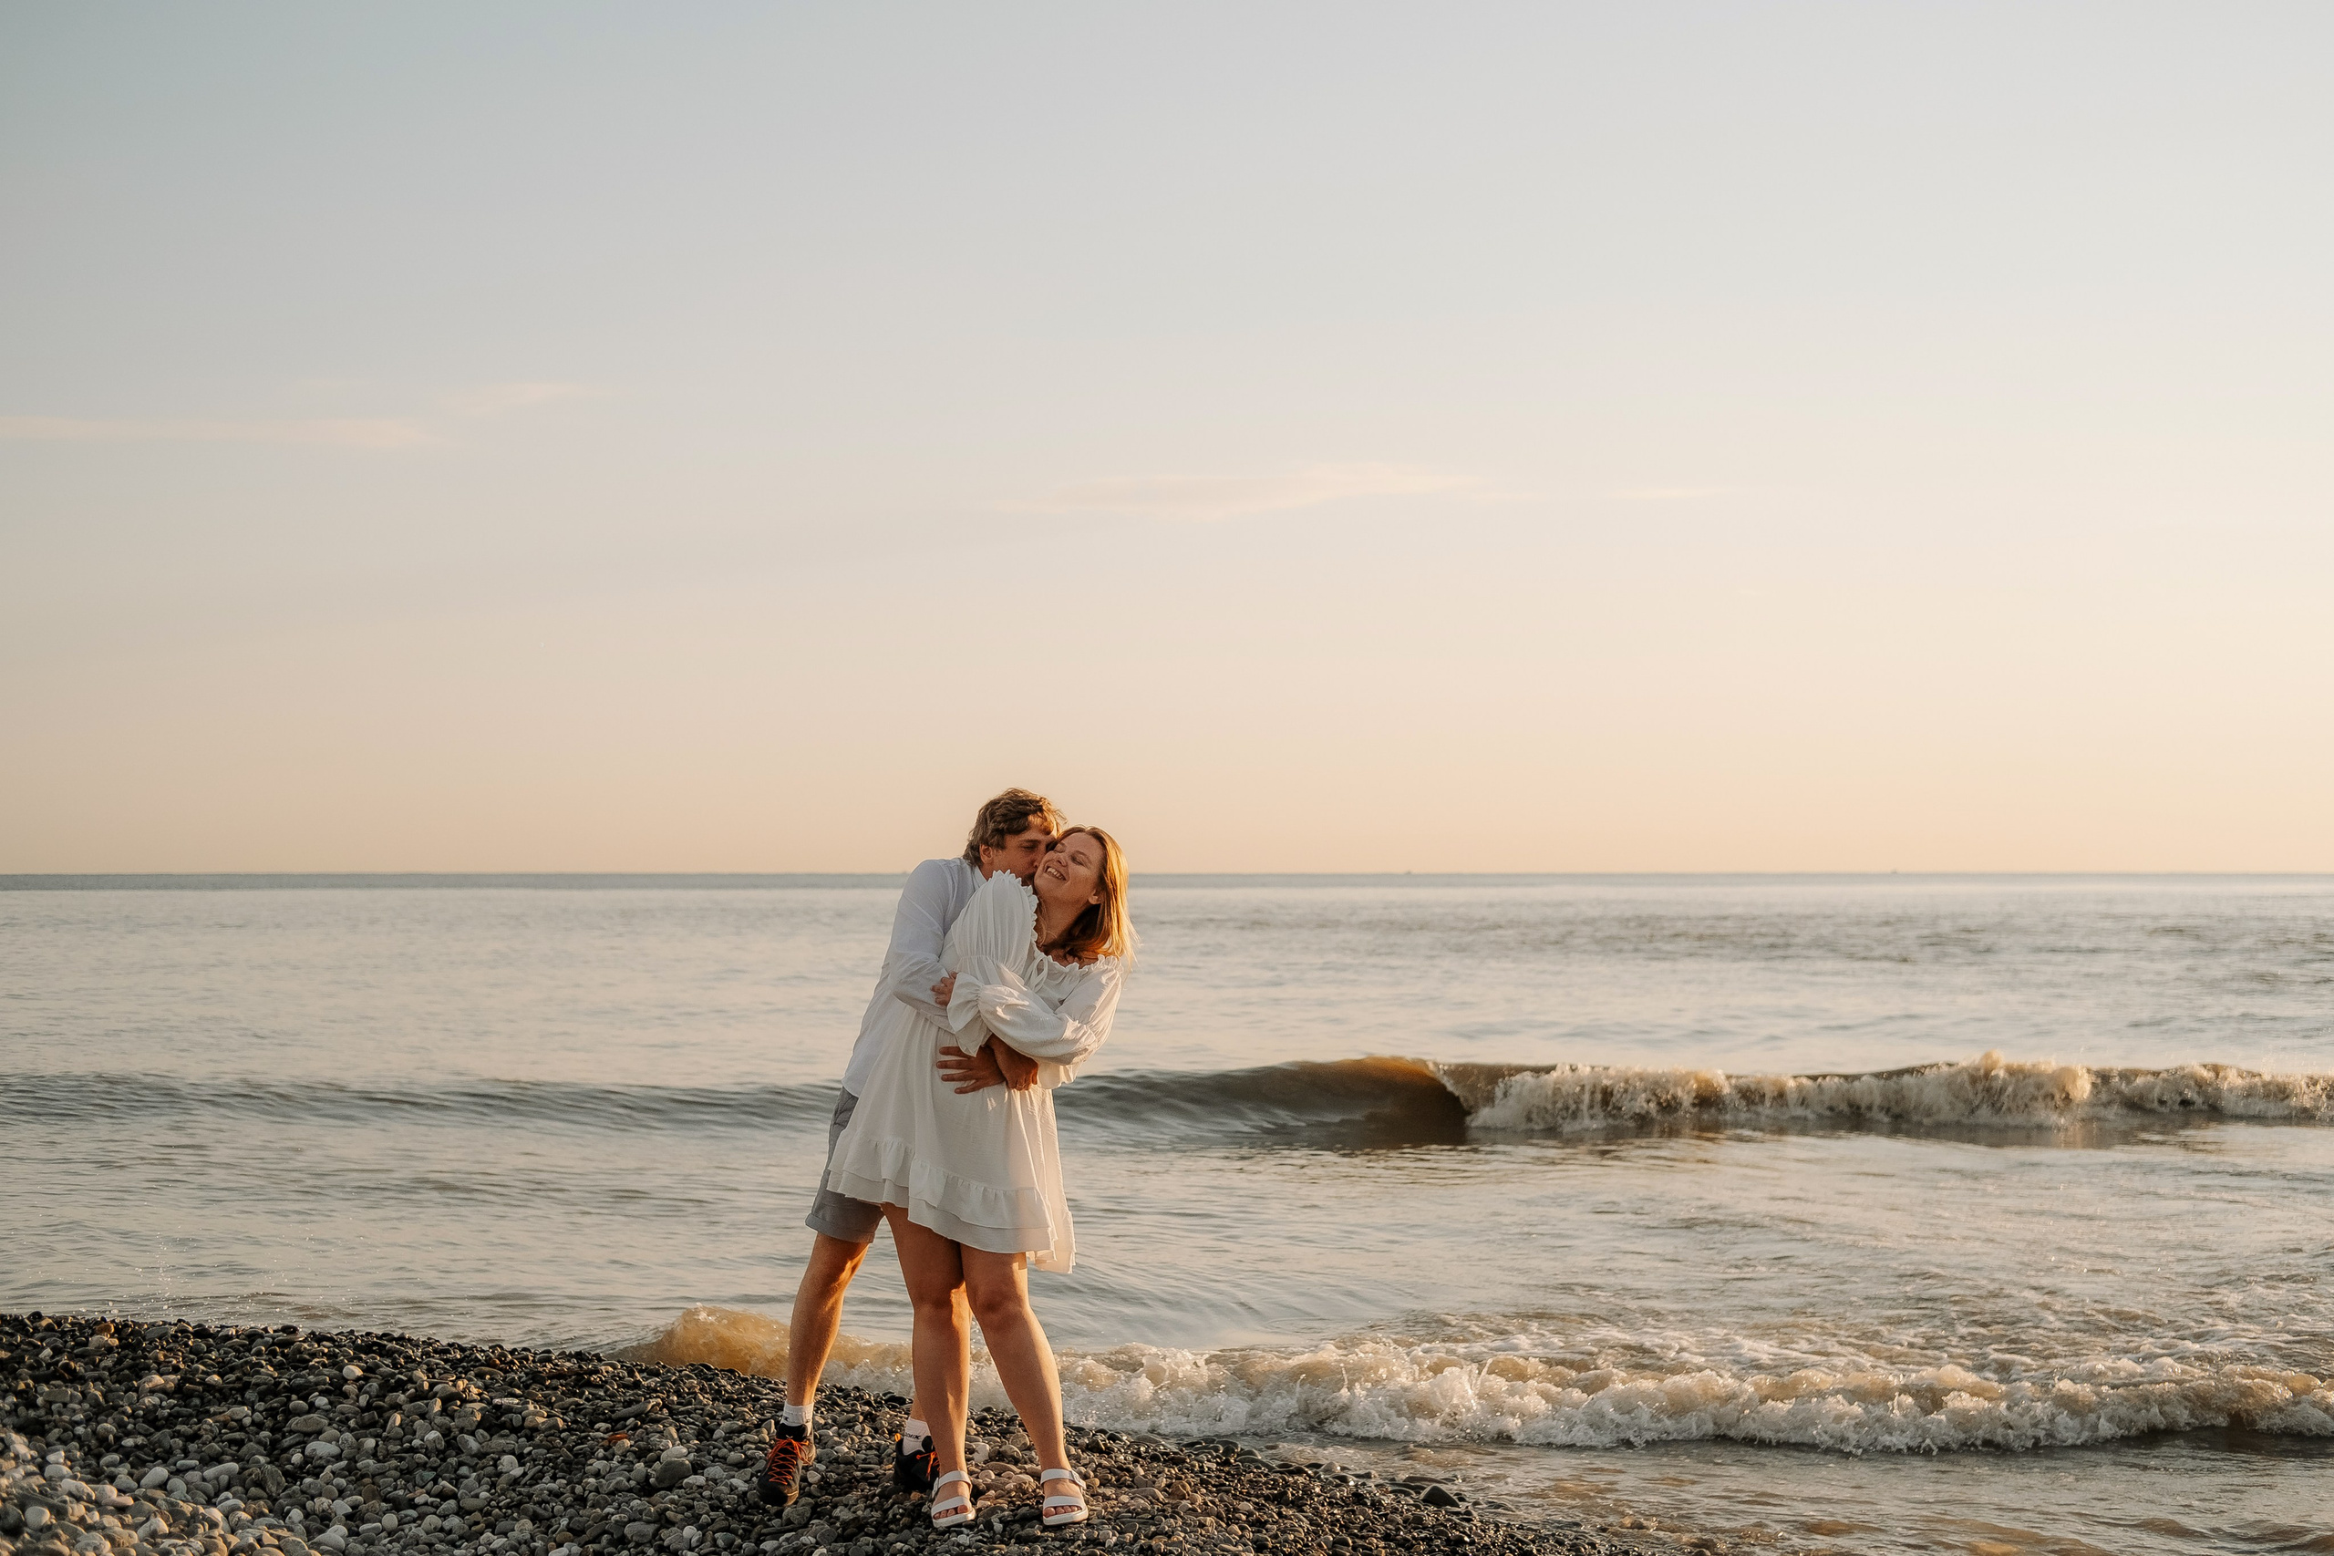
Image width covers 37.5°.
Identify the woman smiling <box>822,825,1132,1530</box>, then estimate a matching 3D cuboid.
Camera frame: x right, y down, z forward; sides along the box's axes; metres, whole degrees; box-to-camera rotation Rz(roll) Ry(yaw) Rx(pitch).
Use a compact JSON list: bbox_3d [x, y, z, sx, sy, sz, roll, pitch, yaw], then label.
[{"bbox_3d":[-0.430,0.890,7.750,0.670,1.570,0.500,0,-2,7],"label":"woman smiling"}]

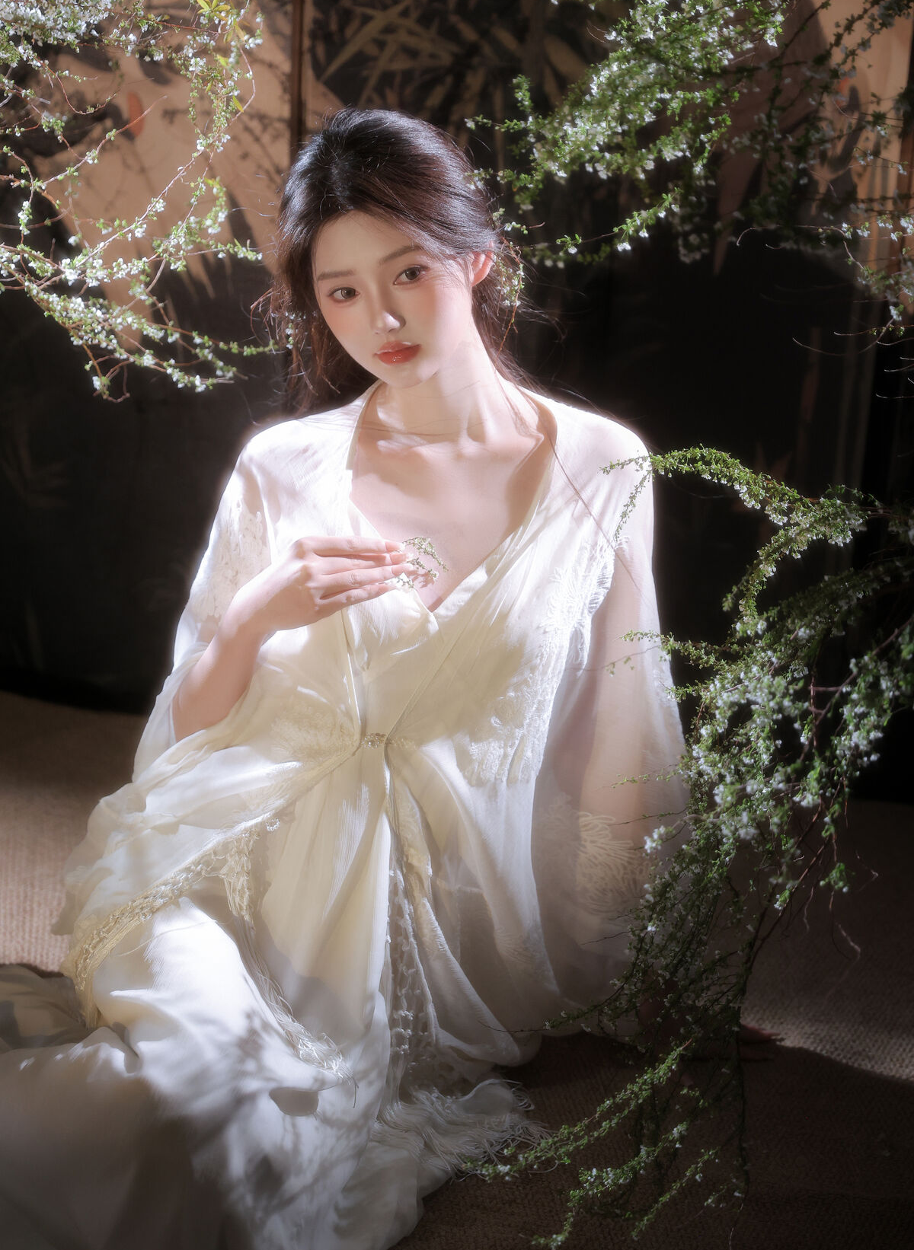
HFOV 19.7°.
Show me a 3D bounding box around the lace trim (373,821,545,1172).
[{"bbox_3d":[-0.002,0.310,2.220,0.135,0.235,0.200,0,20,-9],"label":"lace trim"}]

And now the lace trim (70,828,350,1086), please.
[{"bbox_3d":[-0.206,0.270,2.200,0.230,0.180,0.180,5,20,6],"label":"lace trim"}]

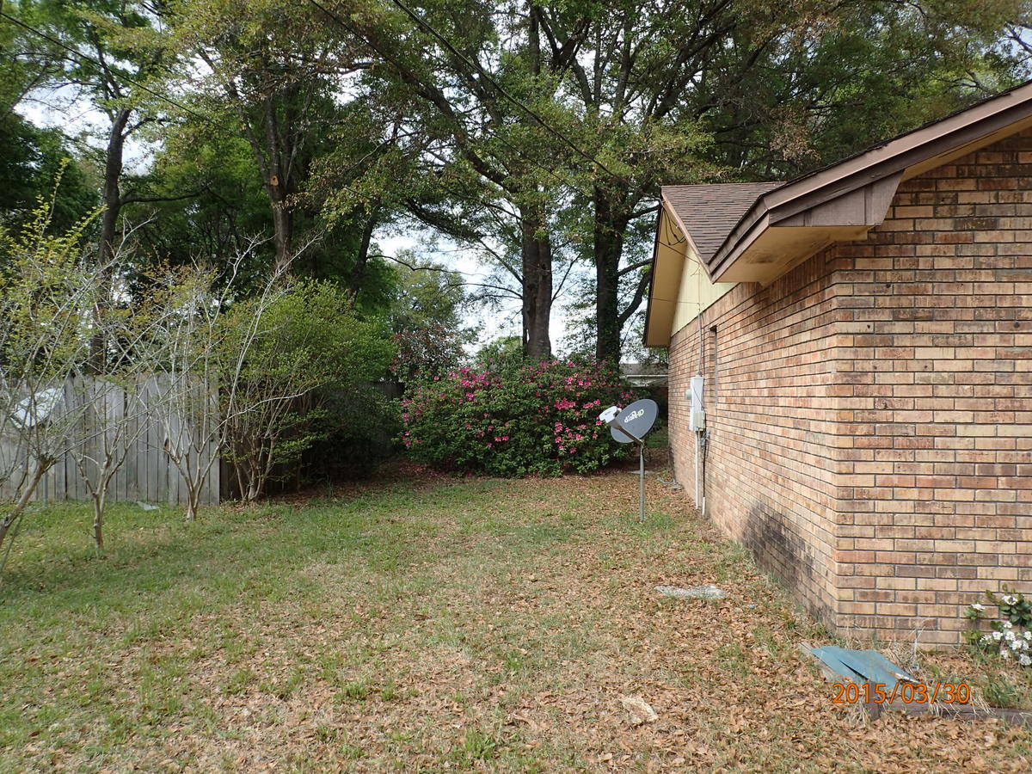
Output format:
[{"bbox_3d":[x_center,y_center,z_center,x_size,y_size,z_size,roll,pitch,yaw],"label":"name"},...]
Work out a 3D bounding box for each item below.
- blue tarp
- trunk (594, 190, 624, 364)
[{"bbox_3d":[1.610,1.285,3.460,0.360,0.070,0.520,0,-1,6],"label":"blue tarp"},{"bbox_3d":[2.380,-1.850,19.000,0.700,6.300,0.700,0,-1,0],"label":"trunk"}]

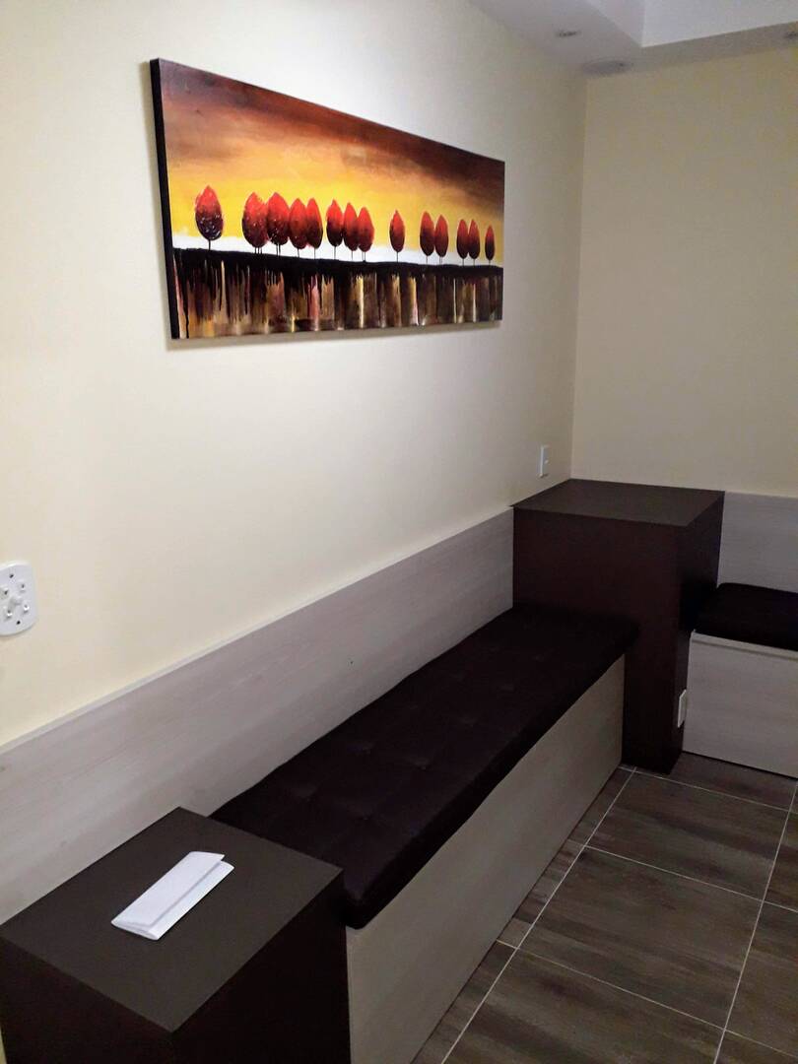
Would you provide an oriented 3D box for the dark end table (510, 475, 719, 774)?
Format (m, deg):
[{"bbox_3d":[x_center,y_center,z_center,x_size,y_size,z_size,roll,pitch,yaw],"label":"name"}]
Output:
[{"bbox_3d":[0.870,0.324,3.318,0.638,0.930,0.617,8,18,31],"label":"dark end table"}]

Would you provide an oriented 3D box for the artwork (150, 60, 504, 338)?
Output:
[{"bbox_3d":[-0.049,-0.784,2.152,0.029,0.490,1.454,8,18,31],"label":"artwork"}]

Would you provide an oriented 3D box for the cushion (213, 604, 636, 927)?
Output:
[{"bbox_3d":[0.195,0.512,2.392,0.446,0.078,1.693,8,18,31],"label":"cushion"}]

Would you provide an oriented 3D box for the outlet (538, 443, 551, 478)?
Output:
[{"bbox_3d":[0.581,-0.289,3.307,0.013,0.121,0.076,8,18,31],"label":"outlet"}]

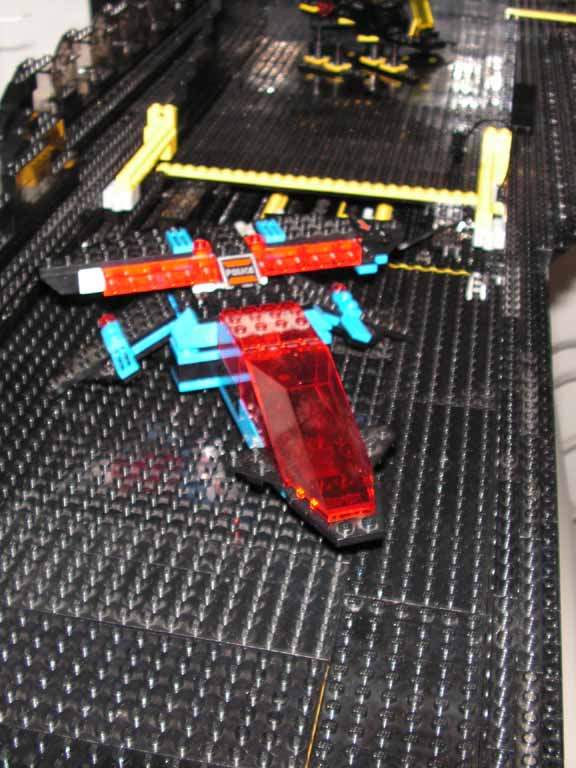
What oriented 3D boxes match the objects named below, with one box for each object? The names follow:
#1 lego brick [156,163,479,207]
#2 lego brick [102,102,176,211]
[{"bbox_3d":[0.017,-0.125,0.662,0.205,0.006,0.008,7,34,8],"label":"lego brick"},{"bbox_3d":[-0.088,-0.138,0.640,0.017,0.036,0.088,7,34,8],"label":"lego brick"}]

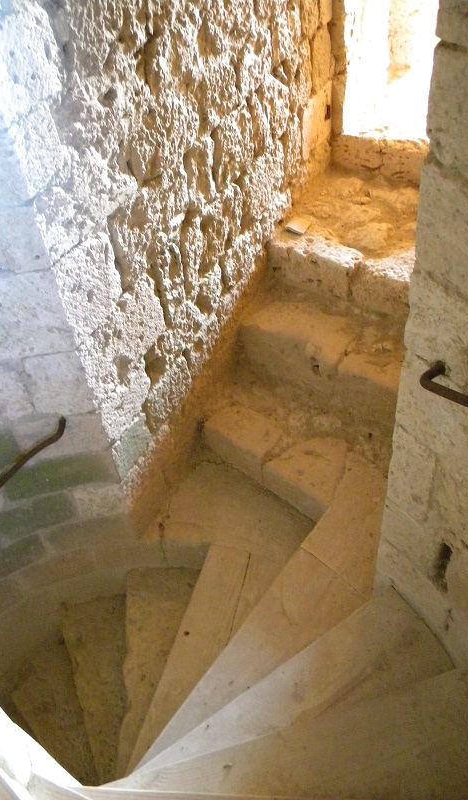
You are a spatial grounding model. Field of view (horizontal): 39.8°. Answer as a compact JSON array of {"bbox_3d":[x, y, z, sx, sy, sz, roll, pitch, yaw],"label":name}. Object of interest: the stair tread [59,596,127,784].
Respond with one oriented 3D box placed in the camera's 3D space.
[{"bbox_3d":[-0.545,1.248,2.846,0.356,0.170,0.827,-14,43,-8],"label":"stair tread"}]

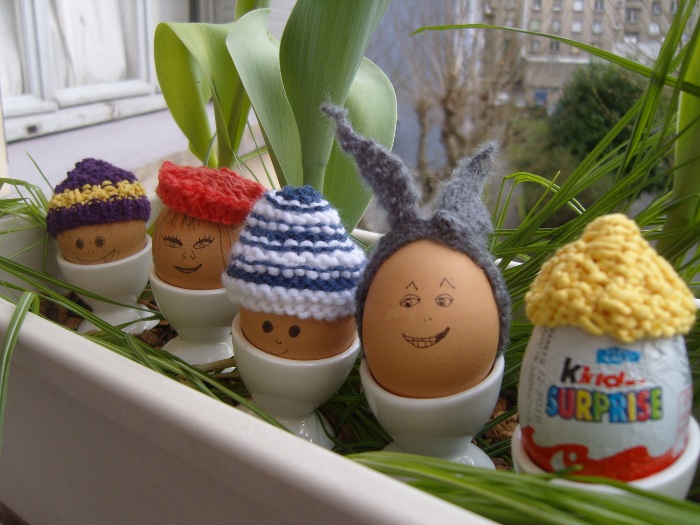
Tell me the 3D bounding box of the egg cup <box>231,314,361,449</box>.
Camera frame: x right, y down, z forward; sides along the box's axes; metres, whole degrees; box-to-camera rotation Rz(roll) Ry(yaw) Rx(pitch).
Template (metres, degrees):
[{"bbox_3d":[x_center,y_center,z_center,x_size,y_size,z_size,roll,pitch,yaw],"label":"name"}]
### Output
[{"bbox_3d":[-0.023,0.048,0.271,0.048,0.043,0.048,5,17,-8],"label":"egg cup"}]

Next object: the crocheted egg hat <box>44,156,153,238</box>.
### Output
[{"bbox_3d":[-0.127,-0.035,0.357,0.051,0.038,0.050,-6,14,-4],"label":"crocheted egg hat"}]

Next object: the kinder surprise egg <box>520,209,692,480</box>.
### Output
[{"bbox_3d":[0.067,0.026,0.184,0.046,0.077,0.046,4,19,21],"label":"kinder surprise egg"}]

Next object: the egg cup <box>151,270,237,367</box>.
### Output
[{"bbox_3d":[-0.070,0.023,0.340,0.048,0.043,0.048,-3,22,-13],"label":"egg cup"}]

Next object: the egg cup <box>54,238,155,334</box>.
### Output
[{"bbox_3d":[-0.125,0.014,0.372,0.048,0.043,0.048,-9,22,-18],"label":"egg cup"}]

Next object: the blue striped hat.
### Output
[{"bbox_3d":[-0.017,-0.006,0.256,0.053,0.047,0.052,8,15,11],"label":"blue striped hat"}]

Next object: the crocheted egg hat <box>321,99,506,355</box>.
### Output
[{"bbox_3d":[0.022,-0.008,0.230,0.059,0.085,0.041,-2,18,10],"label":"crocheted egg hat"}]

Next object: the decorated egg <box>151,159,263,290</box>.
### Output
[{"bbox_3d":[-0.067,-0.013,0.327,0.050,0.064,0.048,0,18,2],"label":"decorated egg"}]

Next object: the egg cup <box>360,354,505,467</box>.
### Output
[{"bbox_3d":[0.029,0.055,0.244,0.048,0.043,0.048,-2,18,8],"label":"egg cup"}]

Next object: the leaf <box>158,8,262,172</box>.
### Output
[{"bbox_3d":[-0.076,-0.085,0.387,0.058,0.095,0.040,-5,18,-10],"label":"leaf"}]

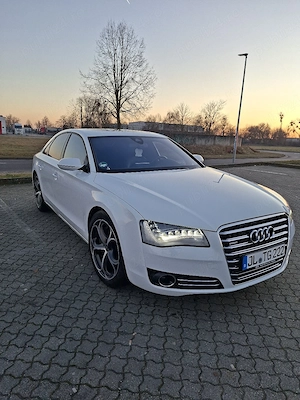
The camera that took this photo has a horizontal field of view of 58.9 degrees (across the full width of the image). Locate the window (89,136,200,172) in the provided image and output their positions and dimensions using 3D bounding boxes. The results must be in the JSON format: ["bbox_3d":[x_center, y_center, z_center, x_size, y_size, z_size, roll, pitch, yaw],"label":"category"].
[{"bbox_3d":[-0.042,-0.590,3.331,1.480,0.150,0.840,-7,47,-31],"label":"window"}]

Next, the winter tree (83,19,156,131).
[{"bbox_3d":[-2.540,-9.247,22.330,6.721,10.300,6.721,0,13,-7],"label":"winter tree"}]

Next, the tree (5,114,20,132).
[{"bbox_3d":[-40.317,-21.511,77.410,4.851,6.480,4.851,-5,15,-26],"label":"tree"}]

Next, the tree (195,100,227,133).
[{"bbox_3d":[13.653,-16.710,58.174,6.689,9.580,6.689,5,13,12],"label":"tree"}]

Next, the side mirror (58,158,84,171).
[{"bbox_3d":[-0.842,-0.392,2.867,0.250,0.145,0.170,-7,15,-31],"label":"side mirror"}]

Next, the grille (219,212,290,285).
[{"bbox_3d":[0.851,0.380,2.056,0.830,0.460,0.130,-7,3,-31],"label":"grille"}]

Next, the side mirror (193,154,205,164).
[{"bbox_3d":[0.724,-0.580,3.843,0.250,0.145,0.170,-7,15,-31],"label":"side mirror"}]

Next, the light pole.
[{"bbox_3d":[4.997,-5.082,15.095,0.620,5.920,0.220,2,13,0],"label":"light pole"}]

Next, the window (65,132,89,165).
[{"bbox_3d":[-0.891,-0.598,3.245,0.100,0.430,0.990,18,2,-34],"label":"window"}]

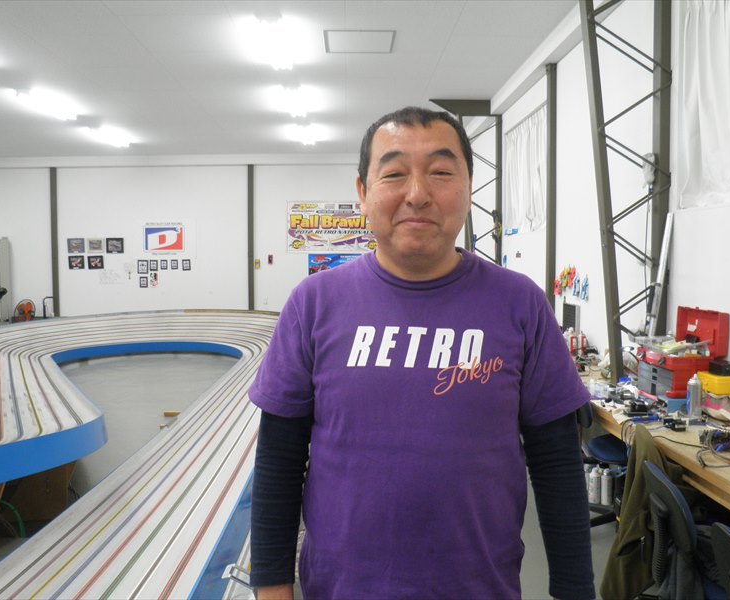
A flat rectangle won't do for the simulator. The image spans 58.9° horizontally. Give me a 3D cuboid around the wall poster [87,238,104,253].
[{"bbox_3d":[-4.783,-0.957,11.489,0.290,0.273,0.020,-1,4,-1],"label":"wall poster"}]

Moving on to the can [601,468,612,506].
[{"bbox_3d":[1.393,1.078,3.723,0.063,0.214,0.063,-1,4,0],"label":"can"}]

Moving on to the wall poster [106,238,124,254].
[{"bbox_3d":[-4.442,-0.958,11.495,0.298,0.272,0.020,-1,4,-1],"label":"wall poster"}]

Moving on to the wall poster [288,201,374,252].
[{"bbox_3d":[-0.505,-1.289,11.544,1.733,0.936,0.012,-1,4,-1],"label":"wall poster"}]

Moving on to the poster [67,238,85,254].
[{"bbox_3d":[-5.125,-0.958,11.483,0.295,0.269,0.020,-1,4,-1],"label":"poster"}]

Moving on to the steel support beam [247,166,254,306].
[{"bbox_3d":[-2.024,-0.865,11.526,0.100,3.066,0.057,-1,4,-1],"label":"steel support beam"}]

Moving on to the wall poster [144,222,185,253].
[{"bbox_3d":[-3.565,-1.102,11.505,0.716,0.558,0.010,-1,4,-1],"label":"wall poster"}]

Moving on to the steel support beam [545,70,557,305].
[{"bbox_3d":[1.628,-0.480,5.652,0.057,3.058,0.100,-1,4,-1],"label":"steel support beam"}]

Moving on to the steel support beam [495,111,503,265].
[{"bbox_3d":[1.592,-0.628,7.682,0.057,3.058,0.100,-1,4,-1],"label":"steel support beam"}]

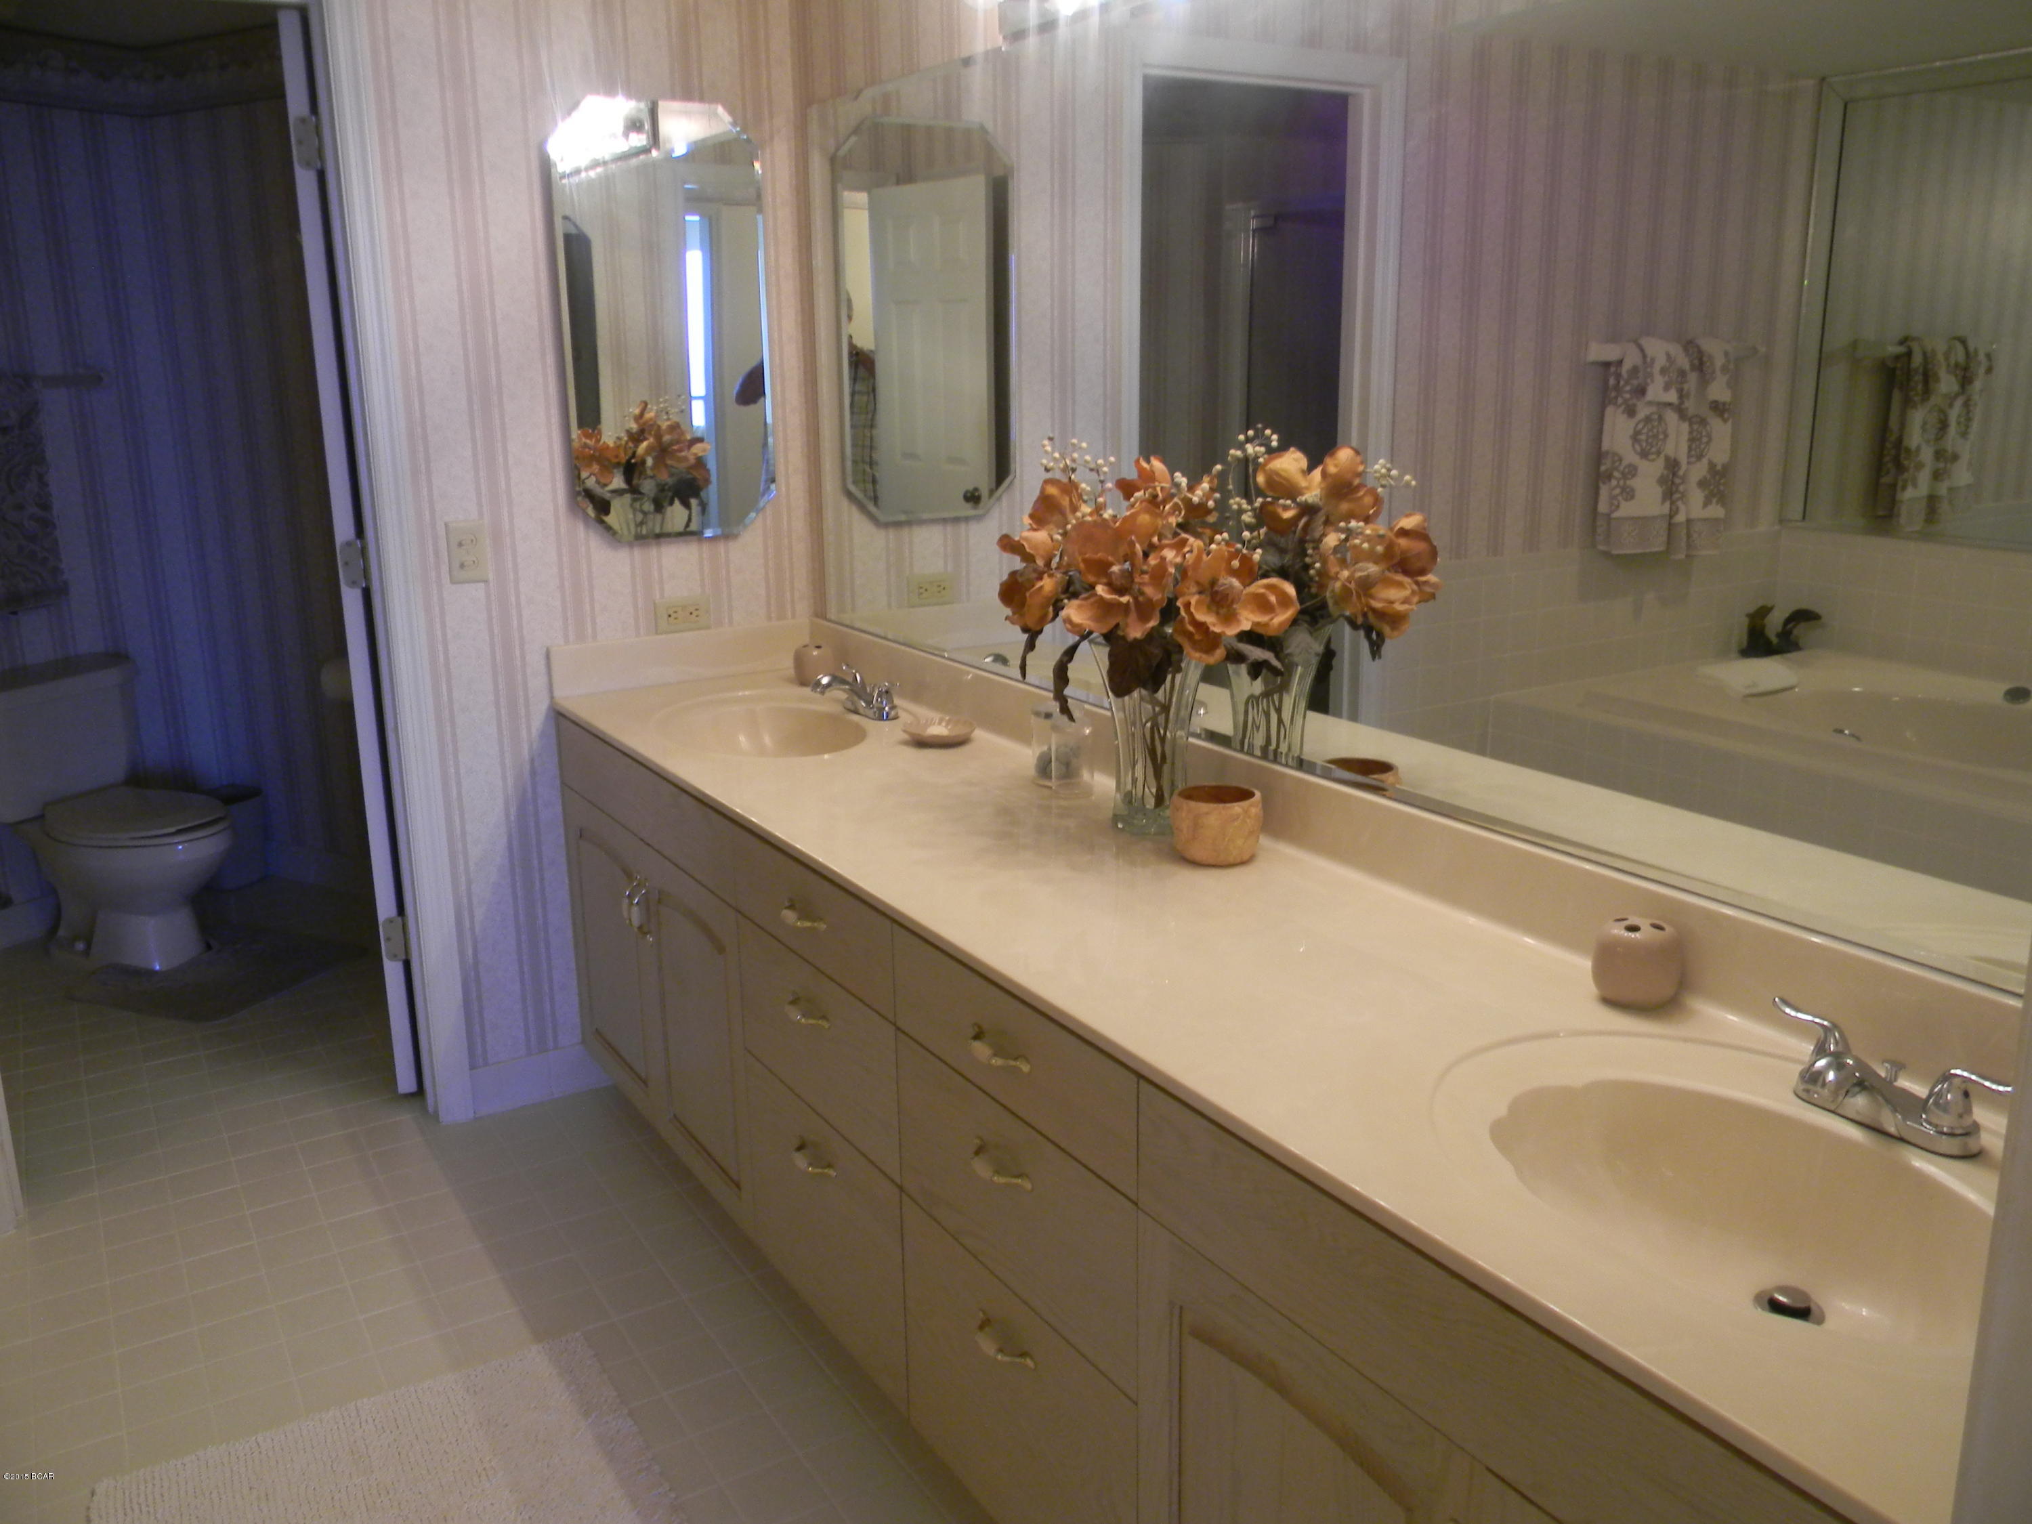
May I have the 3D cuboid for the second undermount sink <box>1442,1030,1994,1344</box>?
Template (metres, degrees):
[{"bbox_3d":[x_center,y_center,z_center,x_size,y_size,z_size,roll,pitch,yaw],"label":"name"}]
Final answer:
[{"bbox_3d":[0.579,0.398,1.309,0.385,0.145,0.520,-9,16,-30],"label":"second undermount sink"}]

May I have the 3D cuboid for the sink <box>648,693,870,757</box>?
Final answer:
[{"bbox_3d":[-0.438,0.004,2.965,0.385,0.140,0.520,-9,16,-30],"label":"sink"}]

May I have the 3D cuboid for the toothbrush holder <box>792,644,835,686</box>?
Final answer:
[{"bbox_3d":[-0.409,-0.198,3.340,0.086,0.077,0.086,-1,14,0],"label":"toothbrush holder"}]

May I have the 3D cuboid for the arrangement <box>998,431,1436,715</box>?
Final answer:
[{"bbox_3d":[0.190,-0.227,2.188,0.370,0.400,0.440,-9,16,-30],"label":"arrangement"}]

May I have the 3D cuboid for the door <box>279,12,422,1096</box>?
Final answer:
[{"bbox_3d":[-1.335,-0.395,3.429,0.037,2.030,0.711,-4,14,-13],"label":"door"}]

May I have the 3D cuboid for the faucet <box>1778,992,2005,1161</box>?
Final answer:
[{"bbox_3d":[0.712,0.265,1.370,0.165,0.090,0.205,-9,16,-30],"label":"faucet"}]

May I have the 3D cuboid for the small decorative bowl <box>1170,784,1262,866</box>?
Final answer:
[{"bbox_3d":[0.262,0.083,2.147,0.120,0.085,0.120,-1,14,0],"label":"small decorative bowl"}]

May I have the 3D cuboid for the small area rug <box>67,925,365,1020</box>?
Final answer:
[{"bbox_3d":[-1.983,0.509,4.116,0.540,0.016,0.570,5,15,22],"label":"small area rug"}]

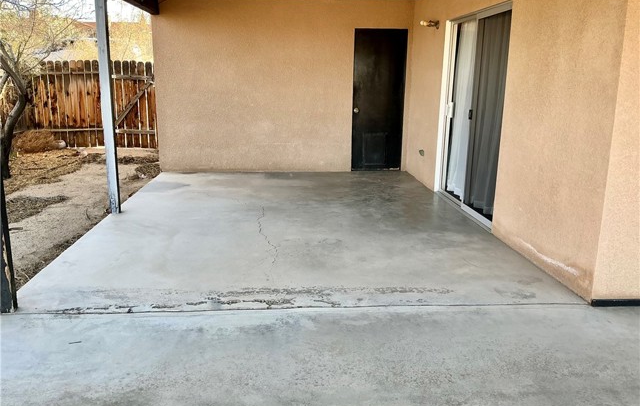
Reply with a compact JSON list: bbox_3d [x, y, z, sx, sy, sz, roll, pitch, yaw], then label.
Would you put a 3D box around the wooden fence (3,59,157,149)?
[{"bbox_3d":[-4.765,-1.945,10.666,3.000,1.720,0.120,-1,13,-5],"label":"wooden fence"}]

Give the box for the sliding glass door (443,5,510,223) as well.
[{"bbox_3d":[1.597,-0.926,5.639,0.100,2.030,1.797,-1,13,-5],"label":"sliding glass door"}]

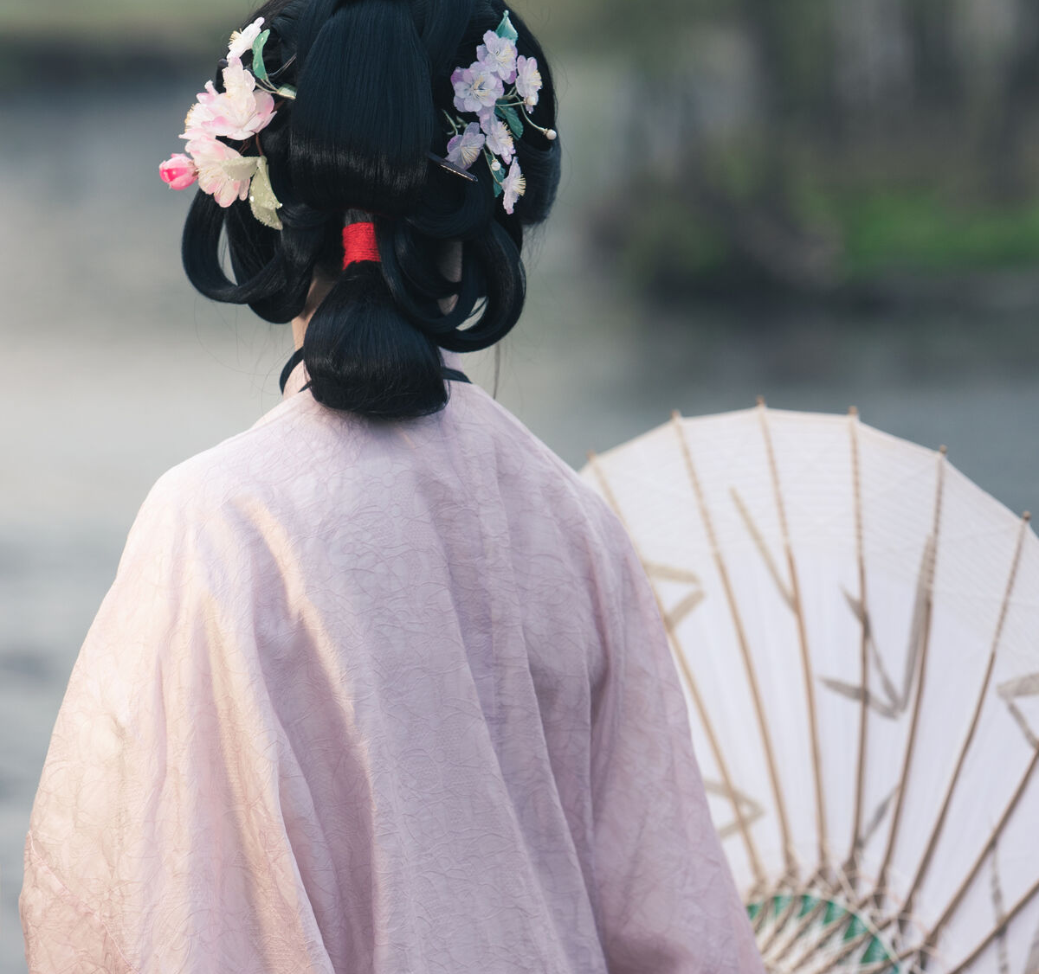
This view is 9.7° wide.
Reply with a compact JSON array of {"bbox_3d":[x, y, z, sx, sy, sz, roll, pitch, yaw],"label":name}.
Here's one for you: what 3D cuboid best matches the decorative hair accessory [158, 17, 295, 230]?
[{"bbox_3d":[-0.182,-0.227,3.830,0.055,0.130,0.080,-5,7,-43],"label":"decorative hair accessory"}]

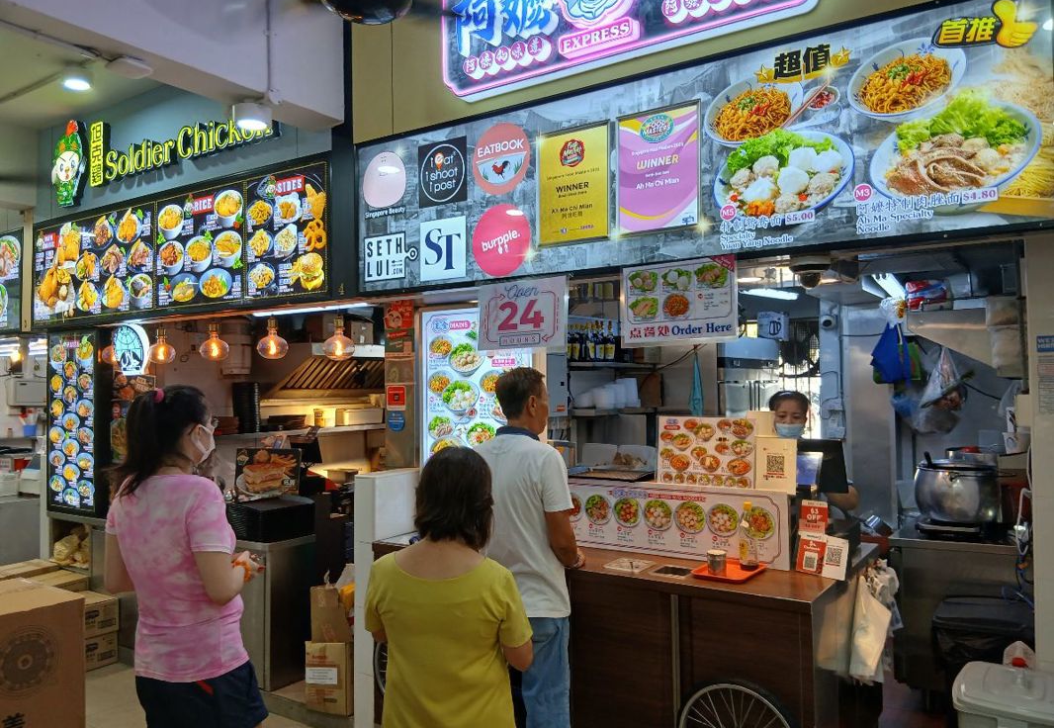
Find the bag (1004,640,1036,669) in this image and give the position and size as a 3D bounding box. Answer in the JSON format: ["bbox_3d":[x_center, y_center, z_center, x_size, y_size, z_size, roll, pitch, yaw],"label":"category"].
[{"bbox_3d":[1.618,0.963,2.600,0.120,0.130,0.120,-2,-2,34],"label":"bag"}]

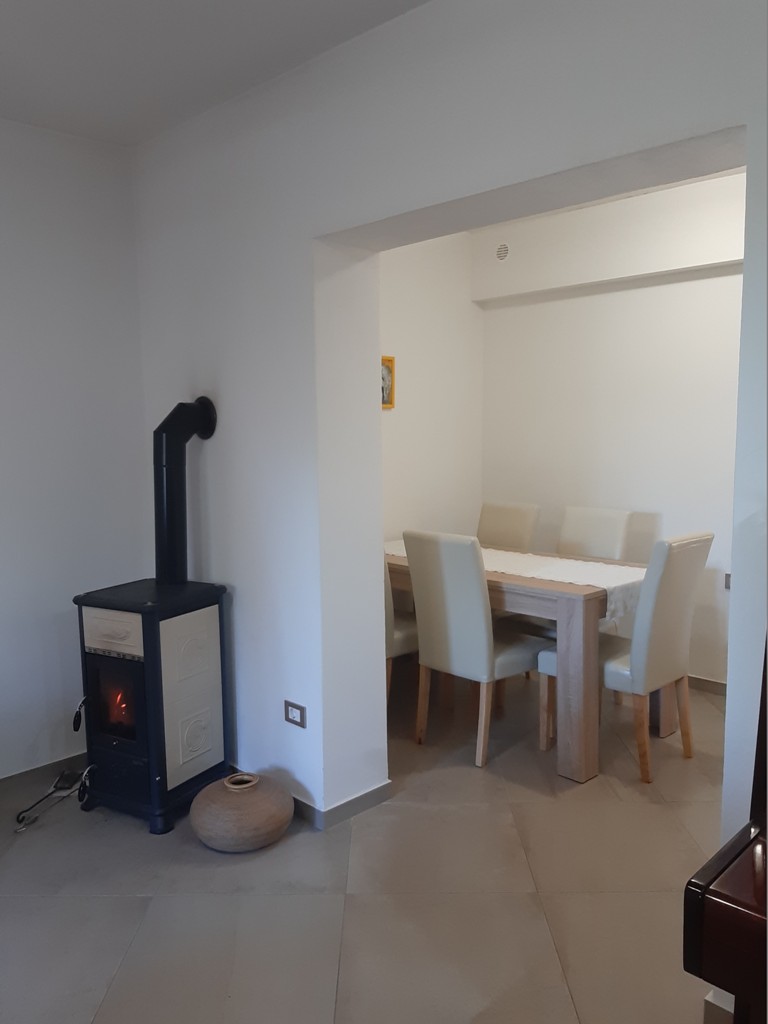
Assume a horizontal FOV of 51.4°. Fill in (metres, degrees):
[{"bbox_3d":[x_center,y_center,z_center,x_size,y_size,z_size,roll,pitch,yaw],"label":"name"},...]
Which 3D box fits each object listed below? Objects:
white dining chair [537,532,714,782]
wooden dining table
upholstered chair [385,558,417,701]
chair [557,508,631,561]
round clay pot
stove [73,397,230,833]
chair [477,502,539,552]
[{"bbox_3d":[1.036,0.580,3.474,0.430,0.980,0.590,-7,9,-44],"label":"white dining chair"},{"bbox_3d":[0.508,0.627,4.059,0.820,0.770,1.630,-7,9,-44],"label":"wooden dining table"},{"bbox_3d":[0.043,0.534,4.004,0.590,0.980,0.430,-7,9,-44],"label":"upholstered chair"},{"bbox_3d":[0.921,0.510,4.112,0.590,0.980,0.430,-7,9,-44],"label":"chair"},{"bbox_3d":[-0.500,1.054,2.824,0.360,0.220,0.360,-1,6,0],"label":"round clay pot"},{"bbox_3d":[-0.877,0.344,3.097,0.420,1.580,0.510,3,7,29],"label":"stove"},{"bbox_3d":[0.529,0.476,4.469,0.590,0.980,0.430,-7,9,-44],"label":"chair"}]

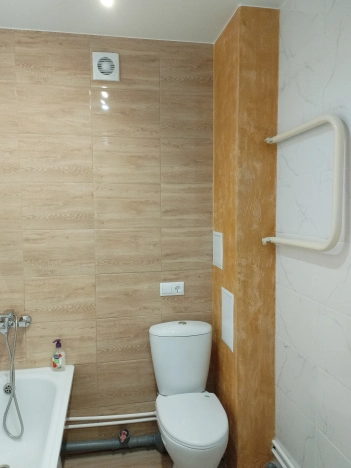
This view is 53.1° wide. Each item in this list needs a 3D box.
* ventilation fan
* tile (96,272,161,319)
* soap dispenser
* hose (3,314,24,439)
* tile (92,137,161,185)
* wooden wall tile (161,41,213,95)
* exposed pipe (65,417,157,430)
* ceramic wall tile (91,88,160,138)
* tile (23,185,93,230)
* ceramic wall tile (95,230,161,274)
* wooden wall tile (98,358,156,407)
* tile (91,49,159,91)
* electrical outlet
[{"bbox_3d":[-0.399,-0.964,2.022,0.149,0.150,0.033,-1,4,-12],"label":"ventilation fan"},{"bbox_3d":[-0.284,0.381,2.172,0.401,0.273,0.015,-1,4,-10],"label":"tile"},{"bbox_3d":[-0.676,0.705,2.034,0.074,0.188,0.050,1,4,16],"label":"soap dispenser"},{"bbox_3d":[-0.870,0.769,1.890,0.105,0.650,0.105,-1,4,-12],"label":"hose"},{"bbox_3d":[-0.286,-0.438,2.096,0.400,0.270,0.014,-1,4,-10],"label":"tile"},{"bbox_3d":[0.069,-0.996,2.138,0.335,0.290,0.009,-1,4,-12],"label":"wooden wall tile"},{"bbox_3d":[-0.393,1.166,2.168,0.589,0.024,0.024,-1,4,-10],"label":"exposed pipe"},{"bbox_3d":[-0.289,-0.709,2.082,0.402,0.272,0.009,-1,4,-12],"label":"ceramic wall tile"},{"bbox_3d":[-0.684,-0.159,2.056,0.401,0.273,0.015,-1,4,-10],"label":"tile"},{"bbox_3d":[-0.282,0.105,2.134,0.400,0.270,0.014,-1,4,-10],"label":"ceramic wall tile"},{"bbox_3d":[-0.281,0.929,2.214,0.401,0.273,0.015,-1,4,-10],"label":"wooden wall tile"},{"bbox_3d":[-0.293,-0.973,2.067,0.401,0.240,0.015,-1,4,-10],"label":"tile"},{"bbox_3d":[-0.017,0.349,2.198,0.153,0.081,0.014,-1,4,-12],"label":"electrical outlet"}]

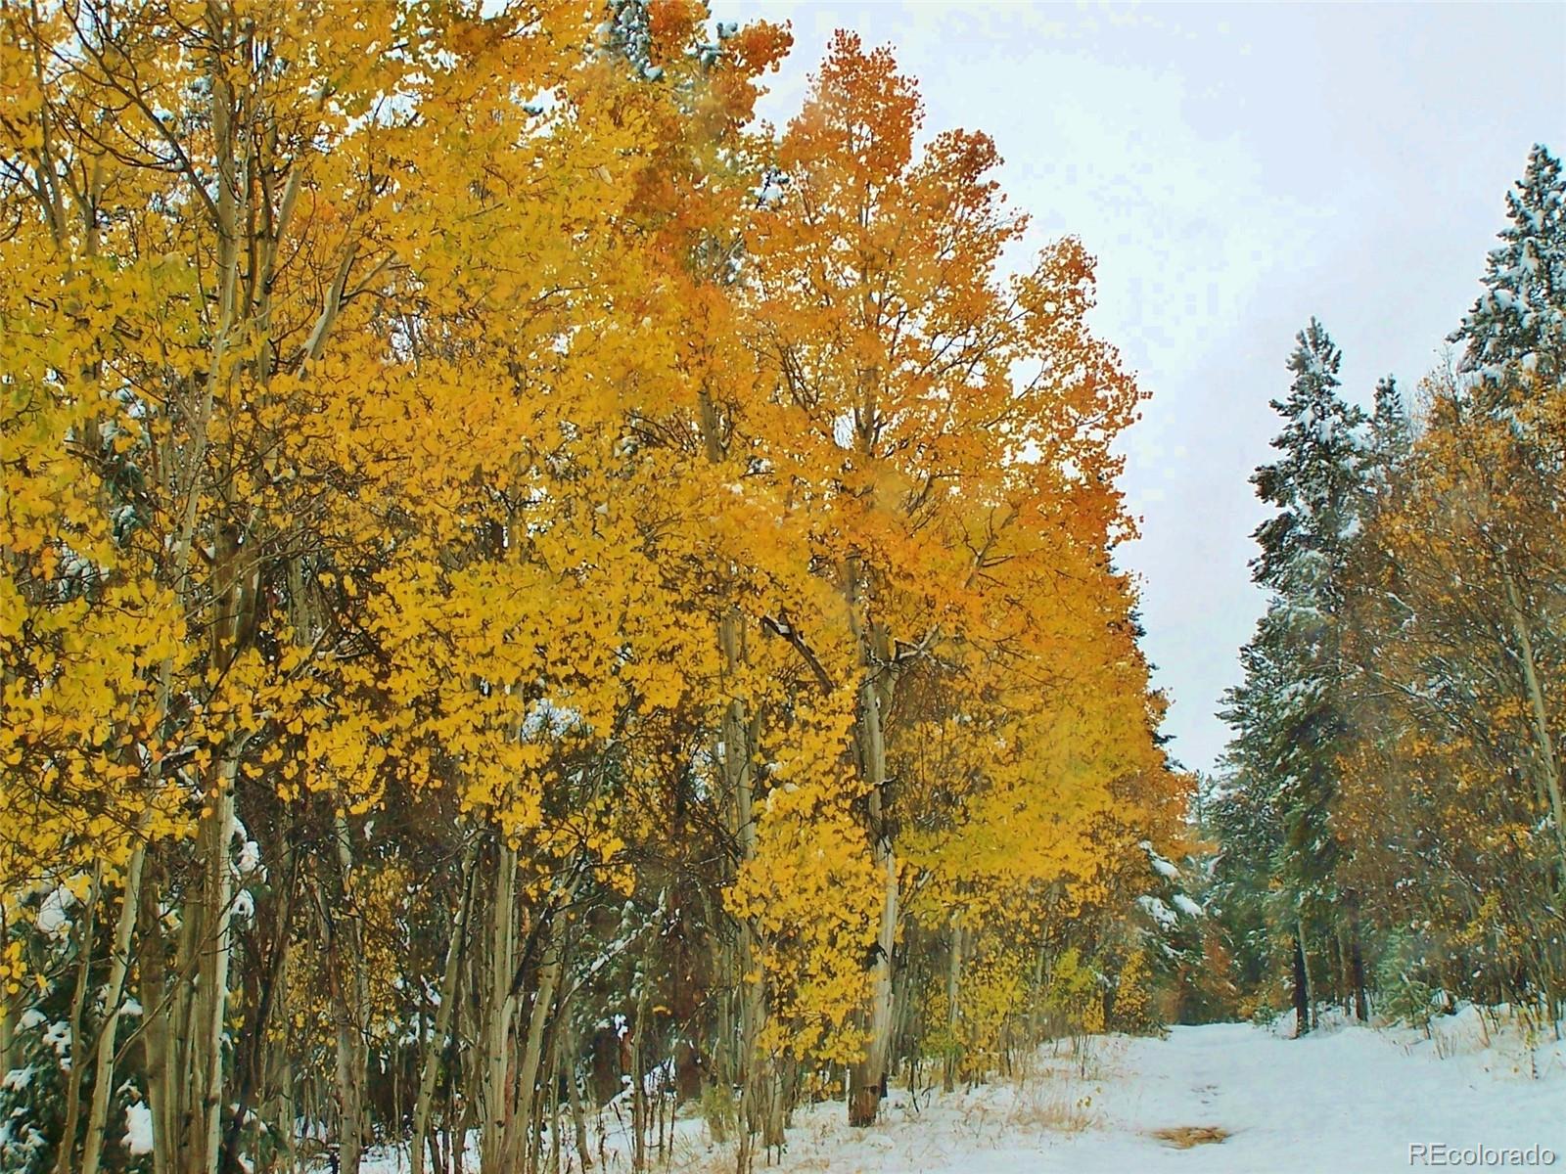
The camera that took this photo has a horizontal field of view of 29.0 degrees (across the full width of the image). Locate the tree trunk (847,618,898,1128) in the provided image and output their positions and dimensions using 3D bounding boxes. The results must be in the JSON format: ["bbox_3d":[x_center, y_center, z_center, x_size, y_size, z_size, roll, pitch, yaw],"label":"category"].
[{"bbox_3d":[0.653,2.065,22.000,0.360,3.700,0.320,0,-6,0],"label":"tree trunk"}]

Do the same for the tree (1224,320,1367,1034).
[{"bbox_3d":[7.656,1.317,45.000,2.200,10.600,2.200,0,-6,0],"label":"tree"}]

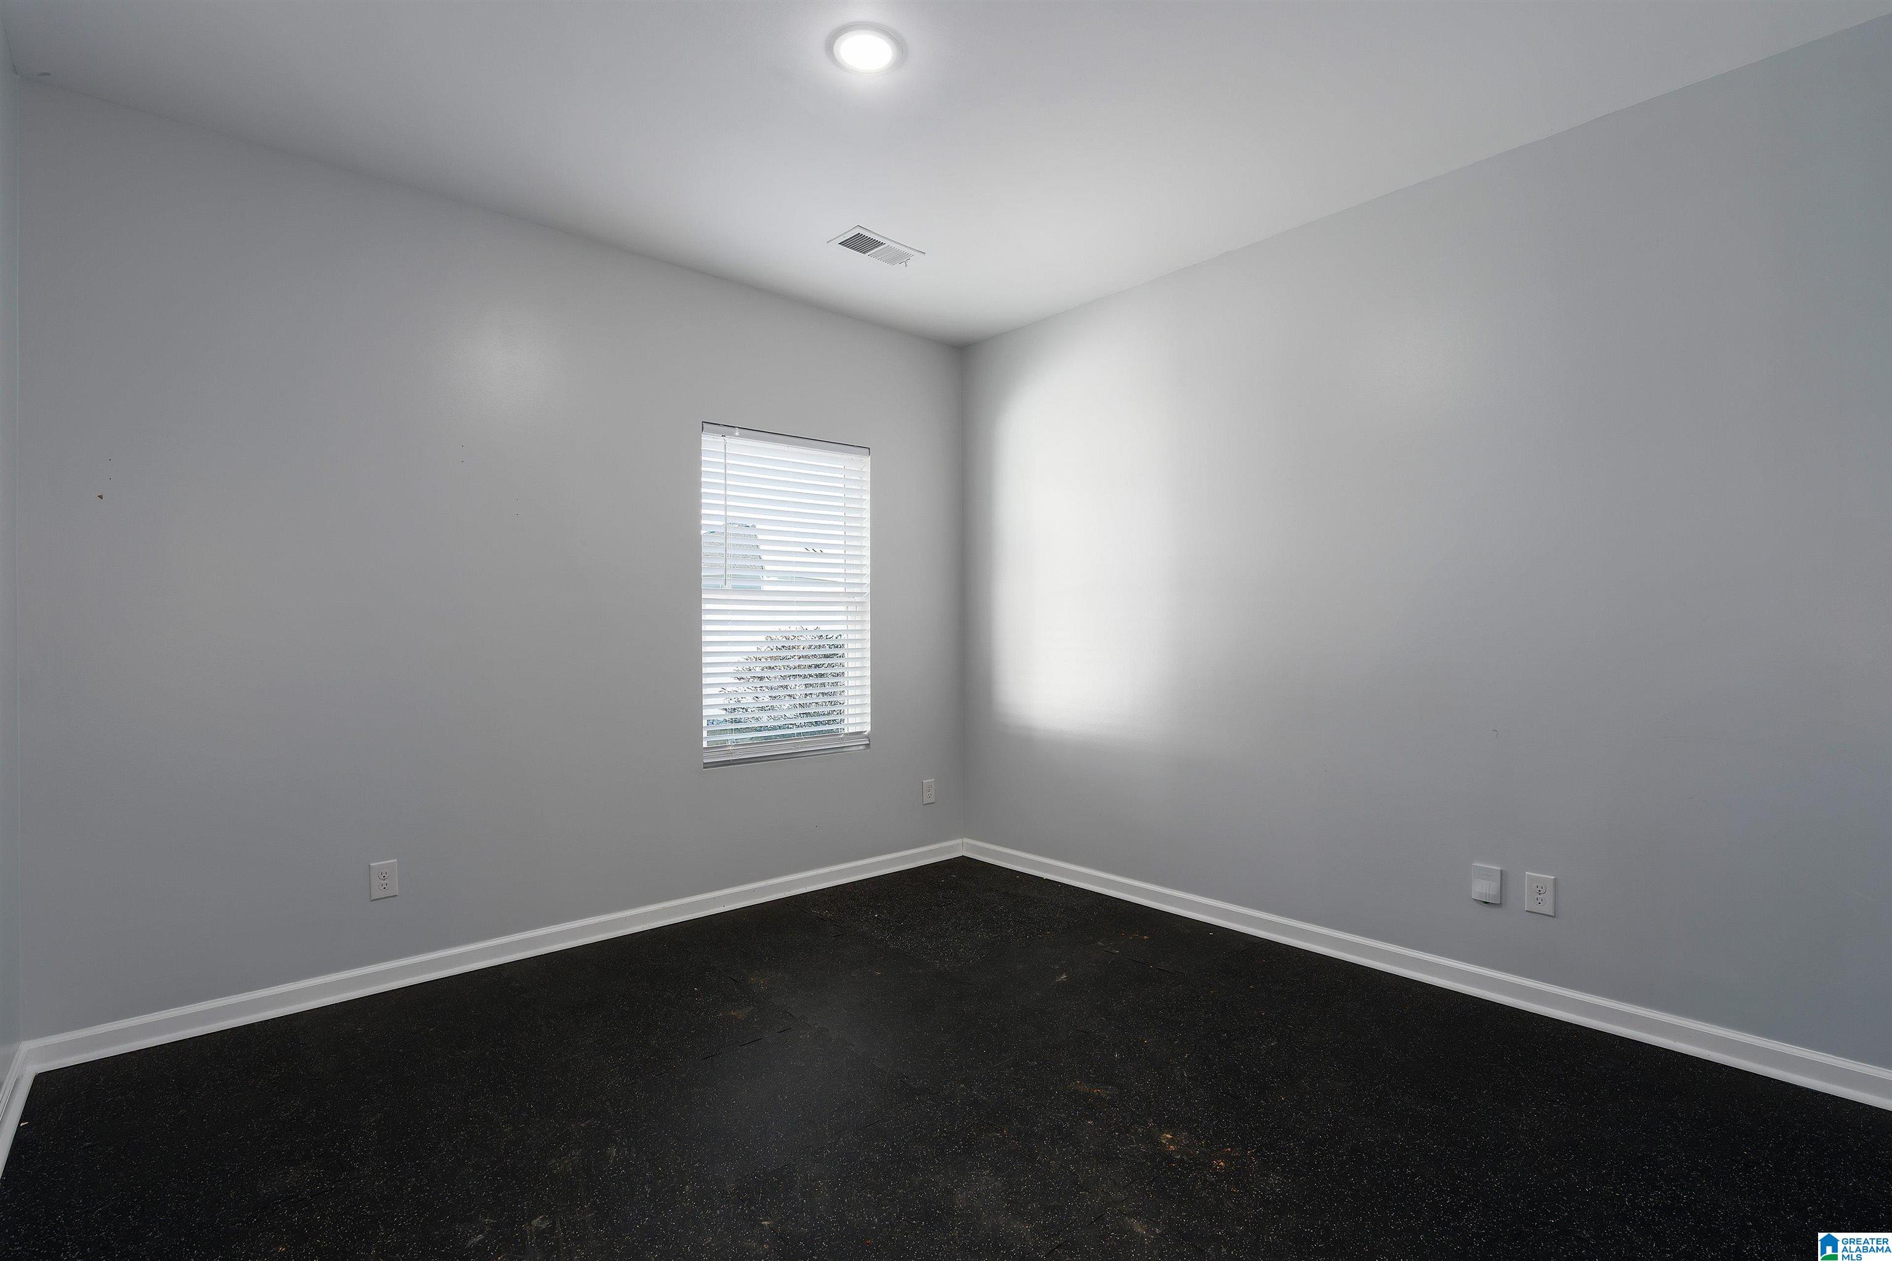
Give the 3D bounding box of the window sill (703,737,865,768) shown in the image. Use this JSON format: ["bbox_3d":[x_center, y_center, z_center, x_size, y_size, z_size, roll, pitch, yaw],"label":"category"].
[{"bbox_3d":[-0.729,0.566,3.889,0.876,0.050,0.104,0,0,-42],"label":"window sill"}]

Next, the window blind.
[{"bbox_3d":[-0.727,-0.157,3.883,0.863,1.441,0.058,0,0,-42],"label":"window blind"}]

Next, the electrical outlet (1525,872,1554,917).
[{"bbox_3d":[1.838,0.818,2.599,0.008,0.121,0.076,0,0,-42],"label":"electrical outlet"}]

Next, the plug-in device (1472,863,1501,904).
[{"bbox_3d":[1.734,0.818,2.701,0.028,0.115,0.079,0,0,-42],"label":"plug-in device"}]

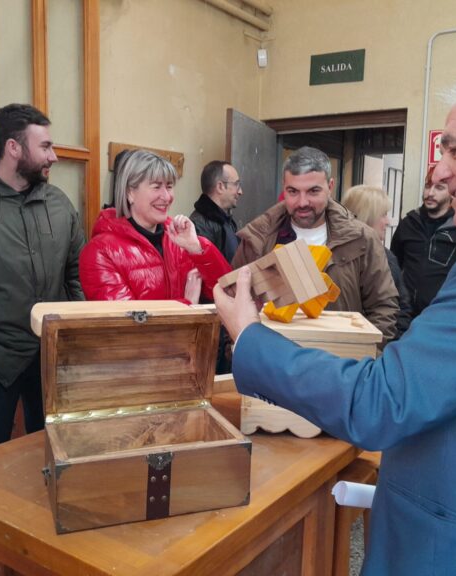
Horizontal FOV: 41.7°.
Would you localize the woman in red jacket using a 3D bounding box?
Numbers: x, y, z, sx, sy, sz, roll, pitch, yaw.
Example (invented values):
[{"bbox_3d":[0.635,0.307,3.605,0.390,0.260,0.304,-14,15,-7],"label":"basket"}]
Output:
[{"bbox_3d":[-0.266,0.401,1.975,0.480,1.660,0.360,-2,7,-25],"label":"woman in red jacket"}]

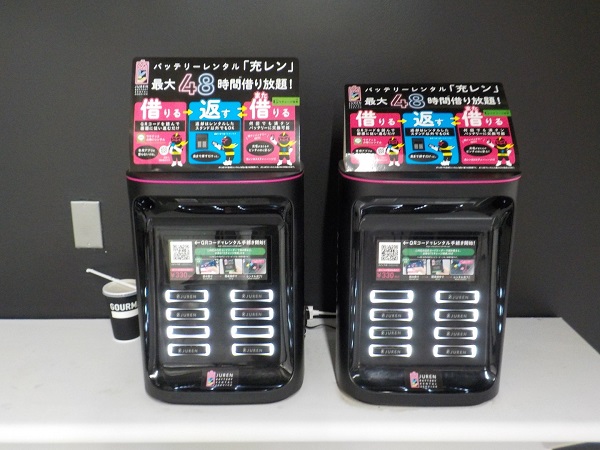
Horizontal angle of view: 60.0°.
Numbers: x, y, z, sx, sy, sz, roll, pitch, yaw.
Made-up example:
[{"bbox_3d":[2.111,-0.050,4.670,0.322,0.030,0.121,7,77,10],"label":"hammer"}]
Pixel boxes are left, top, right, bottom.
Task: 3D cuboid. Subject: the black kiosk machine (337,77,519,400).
[{"bbox_3d":[0.231,0.029,1.010,0.314,0.586,0.228,0,15,2],"label":"black kiosk machine"}]

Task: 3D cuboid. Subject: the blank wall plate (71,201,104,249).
[{"bbox_3d":[-0.529,0.002,1.292,0.070,0.120,0.009,0,15,0],"label":"blank wall plate"}]

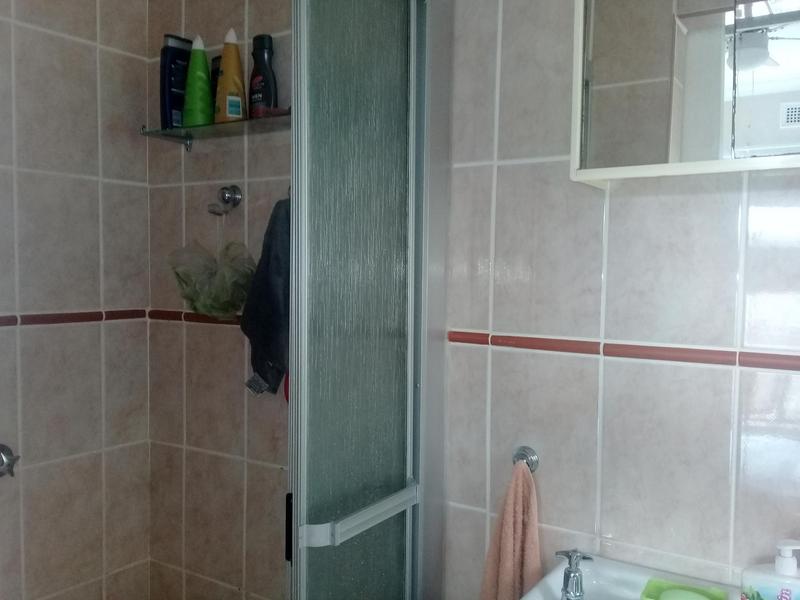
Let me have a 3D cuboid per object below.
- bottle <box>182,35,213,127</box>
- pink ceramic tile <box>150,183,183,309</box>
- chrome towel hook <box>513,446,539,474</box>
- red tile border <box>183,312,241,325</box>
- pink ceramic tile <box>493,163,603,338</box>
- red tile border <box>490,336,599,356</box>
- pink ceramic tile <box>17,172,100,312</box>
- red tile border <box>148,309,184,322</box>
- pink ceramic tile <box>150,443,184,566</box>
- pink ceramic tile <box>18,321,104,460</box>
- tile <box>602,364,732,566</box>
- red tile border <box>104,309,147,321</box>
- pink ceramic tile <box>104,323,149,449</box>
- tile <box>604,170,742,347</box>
[{"bbox_3d":[-0.435,-0.468,1.548,0.068,0.207,0.046,-1,3,-30],"label":"bottle"},{"bbox_3d":[-0.571,-0.127,1.760,0.126,0.304,0.009,3,3,32],"label":"pink ceramic tile"},{"bbox_3d":[0.211,0.282,1.252,0.047,0.047,0.045,3,3,32],"label":"chrome towel hook"},{"bbox_3d":[-0.427,0.044,1.653,0.197,0.020,0.011,3,3,32],"label":"red tile border"},{"bbox_3d":[0.257,-0.088,1.239,0.200,0.304,0.009,3,3,32],"label":"pink ceramic tile"},{"bbox_3d":[0.248,0.075,1.224,0.197,0.020,0.011,3,3,32],"label":"red tile border"},{"bbox_3d":[-0.755,-0.121,1.596,0.009,0.304,0.200,3,3,32],"label":"pink ceramic tile"},{"bbox_3d":[-0.566,0.037,1.741,0.126,0.020,0.011,3,3,32],"label":"red tile border"},{"bbox_3d":[-0.580,0.509,1.793,0.126,0.301,0.009,3,3,32],"label":"pink ceramic tile"},{"bbox_3d":[-0.760,0.208,1.613,0.009,0.304,0.200,3,3,32],"label":"pink ceramic tile"},{"bbox_3d":[0.417,0.246,1.127,0.197,0.298,0.010,3,3,32],"label":"tile"},{"bbox_3d":[-0.658,0.037,1.722,0.011,0.020,0.123,3,3,32],"label":"red tile border"},{"bbox_3d":[-0.671,0.203,1.755,0.009,0.304,0.128,3,3,32],"label":"pink ceramic tile"},{"bbox_3d":[0.421,-0.080,1.111,0.197,0.298,0.010,3,3,32],"label":"tile"}]

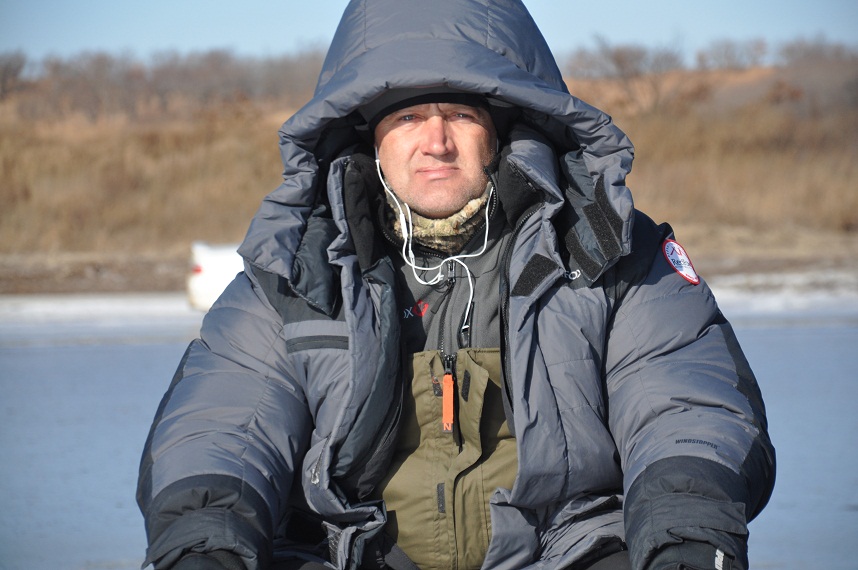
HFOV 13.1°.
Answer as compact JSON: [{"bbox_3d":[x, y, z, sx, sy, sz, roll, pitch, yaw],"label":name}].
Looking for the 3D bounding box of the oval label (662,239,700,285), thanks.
[{"bbox_3d":[0.302,-0.028,4.490,0.010,0.067,0.057,-37,-17,26],"label":"oval label"}]

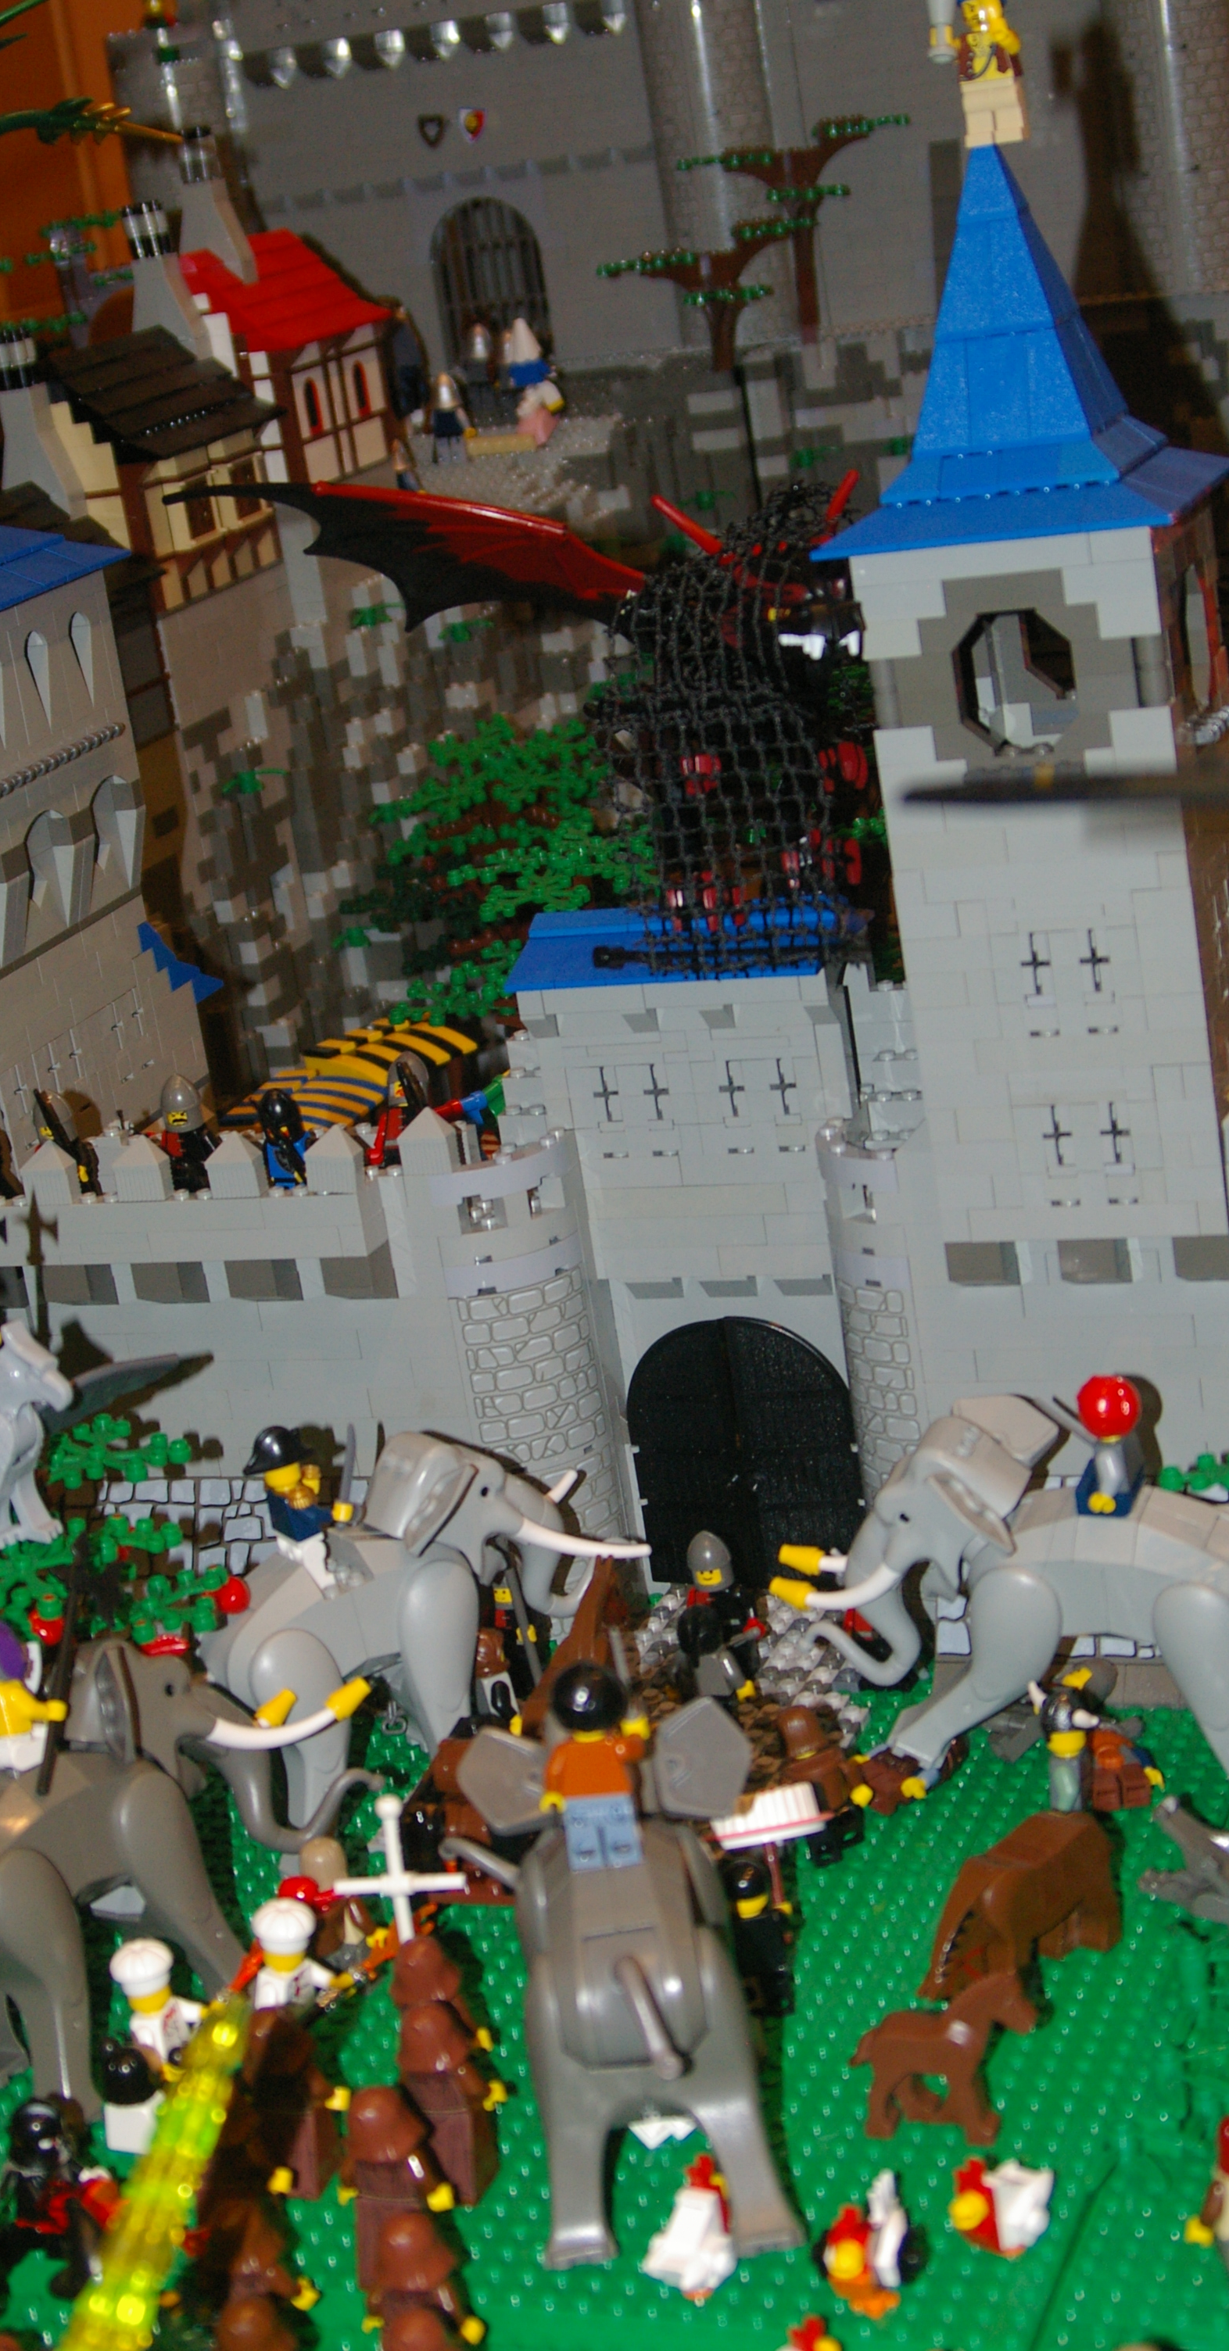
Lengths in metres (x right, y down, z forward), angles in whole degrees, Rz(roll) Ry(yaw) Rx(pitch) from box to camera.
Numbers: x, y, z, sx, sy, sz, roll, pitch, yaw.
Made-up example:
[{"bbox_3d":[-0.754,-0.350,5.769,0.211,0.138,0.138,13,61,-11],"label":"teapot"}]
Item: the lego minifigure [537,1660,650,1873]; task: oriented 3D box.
[{"bbox_3d":[-0.005,0.134,0.846,0.026,0.043,0.015,-8,3,2],"label":"lego minifigure"}]

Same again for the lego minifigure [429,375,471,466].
[{"bbox_3d":[-0.081,-0.369,1.806,0.025,0.043,0.014,-2,19,21],"label":"lego minifigure"}]

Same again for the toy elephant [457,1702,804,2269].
[{"bbox_3d":[0.004,0.174,0.870,0.068,0.102,0.135,-9,18,0],"label":"toy elephant"}]

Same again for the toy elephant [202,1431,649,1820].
[{"bbox_3d":[-0.059,0.125,1.051,0.150,0.102,0.066,-21,21,-34],"label":"toy elephant"}]

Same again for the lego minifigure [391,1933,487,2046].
[{"bbox_3d":[-0.043,0.203,0.889,0.026,0.048,0.018,-2,19,21],"label":"lego minifigure"}]

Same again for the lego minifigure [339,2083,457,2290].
[{"bbox_3d":[-0.049,0.224,0.828,0.026,0.048,0.018,-2,19,21],"label":"lego minifigure"}]

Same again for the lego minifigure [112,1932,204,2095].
[{"bbox_3d":[-0.109,0.209,0.905,0.019,0.048,0.026,9,25,44],"label":"lego minifigure"}]

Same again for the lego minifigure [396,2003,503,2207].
[{"bbox_3d":[-0.039,0.211,0.859,0.026,0.051,0.017,-2,19,21],"label":"lego minifigure"}]

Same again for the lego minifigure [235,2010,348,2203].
[{"bbox_3d":[-0.076,0.215,0.871,0.026,0.048,0.017,-2,19,21],"label":"lego minifigure"}]

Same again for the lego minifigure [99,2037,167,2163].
[{"bbox_3d":[-0.114,0.221,0.890,0.024,0.034,0.016,0,20,24],"label":"lego minifigure"}]

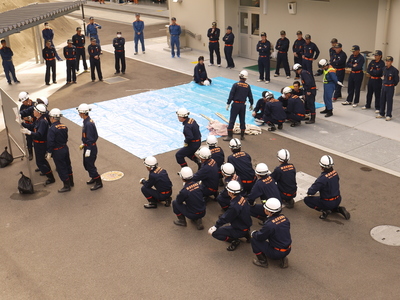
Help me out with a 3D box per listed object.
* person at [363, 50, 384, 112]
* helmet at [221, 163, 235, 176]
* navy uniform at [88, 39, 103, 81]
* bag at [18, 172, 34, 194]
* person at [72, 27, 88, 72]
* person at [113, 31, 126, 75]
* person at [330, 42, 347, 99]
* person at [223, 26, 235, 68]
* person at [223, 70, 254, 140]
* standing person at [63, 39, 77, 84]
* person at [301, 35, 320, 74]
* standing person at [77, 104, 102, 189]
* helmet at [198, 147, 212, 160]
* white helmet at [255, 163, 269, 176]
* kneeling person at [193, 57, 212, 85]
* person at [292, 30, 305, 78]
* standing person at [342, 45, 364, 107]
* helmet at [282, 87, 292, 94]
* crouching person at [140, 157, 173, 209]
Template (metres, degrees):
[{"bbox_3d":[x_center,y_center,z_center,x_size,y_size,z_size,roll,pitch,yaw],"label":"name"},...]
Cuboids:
[{"bbox_3d":[5.030,-1.990,15.446,0.530,1.750,0.400,15,27,37],"label":"person"},{"bbox_3d":[0.514,0.363,9.751,0.290,0.190,0.250,-2,19,23],"label":"helmet"},{"bbox_3d":[-4.058,-3.488,20.600,0.500,1.690,0.380,-11,22,-21],"label":"navy uniform"},{"bbox_3d":[-3.723,0.672,11.308,0.350,0.440,0.340,-2,20,0],"label":"bag"},{"bbox_3d":[-4.935,-4.094,21.781,0.520,1.770,0.360,-16,25,-32],"label":"person"},{"bbox_3d":[-3.309,-4.007,21.845,0.540,1.720,0.380,-6,21,-9],"label":"person"},{"bbox_3d":[4.221,-2.377,16.200,0.500,1.760,0.400,14,26,37],"label":"person"},{"bbox_3d":[1.164,-4.185,21.700,0.500,1.690,0.400,10,24,31],"label":"person"},{"bbox_3d":[1.036,-1.150,13.839,0.700,1.800,0.450,0,21,6],"label":"person"},{"bbox_3d":[-5.059,-3.467,20.702,0.500,1.690,0.330,-8,21,-17],"label":"standing person"},{"bbox_3d":[4.008,-3.334,19.512,0.640,1.740,0.380,10,24,29],"label":"person"},{"bbox_3d":[-2.325,-0.077,11.201,0.460,1.770,0.460,-8,22,-15],"label":"standing person"},{"bbox_3d":[0.098,0.069,9.850,0.280,0.170,0.225,12,25,32],"label":"helmet"},{"bbox_3d":[1.044,0.337,9.050,0.280,0.170,0.225,15,27,39],"label":"white helmet"},{"bbox_3d":[0.054,-2.860,19.239,0.530,0.930,0.640,-21,27,-40],"label":"kneeling person"},{"bbox_3d":[3.595,-3.454,19.363,0.510,1.740,0.360,6,23,20],"label":"person"},{"bbox_3d":[4.472,-2.171,15.486,0.450,1.770,0.560,-20,27,-39],"label":"standing person"},{"bbox_3d":[2.457,-1.657,14.873,0.290,0.180,0.240,-12,17,16],"label":"helmet"},{"bbox_3d":[-0.857,0.626,10.237,0.700,1.030,0.520,2,21,13],"label":"crouching person"}]

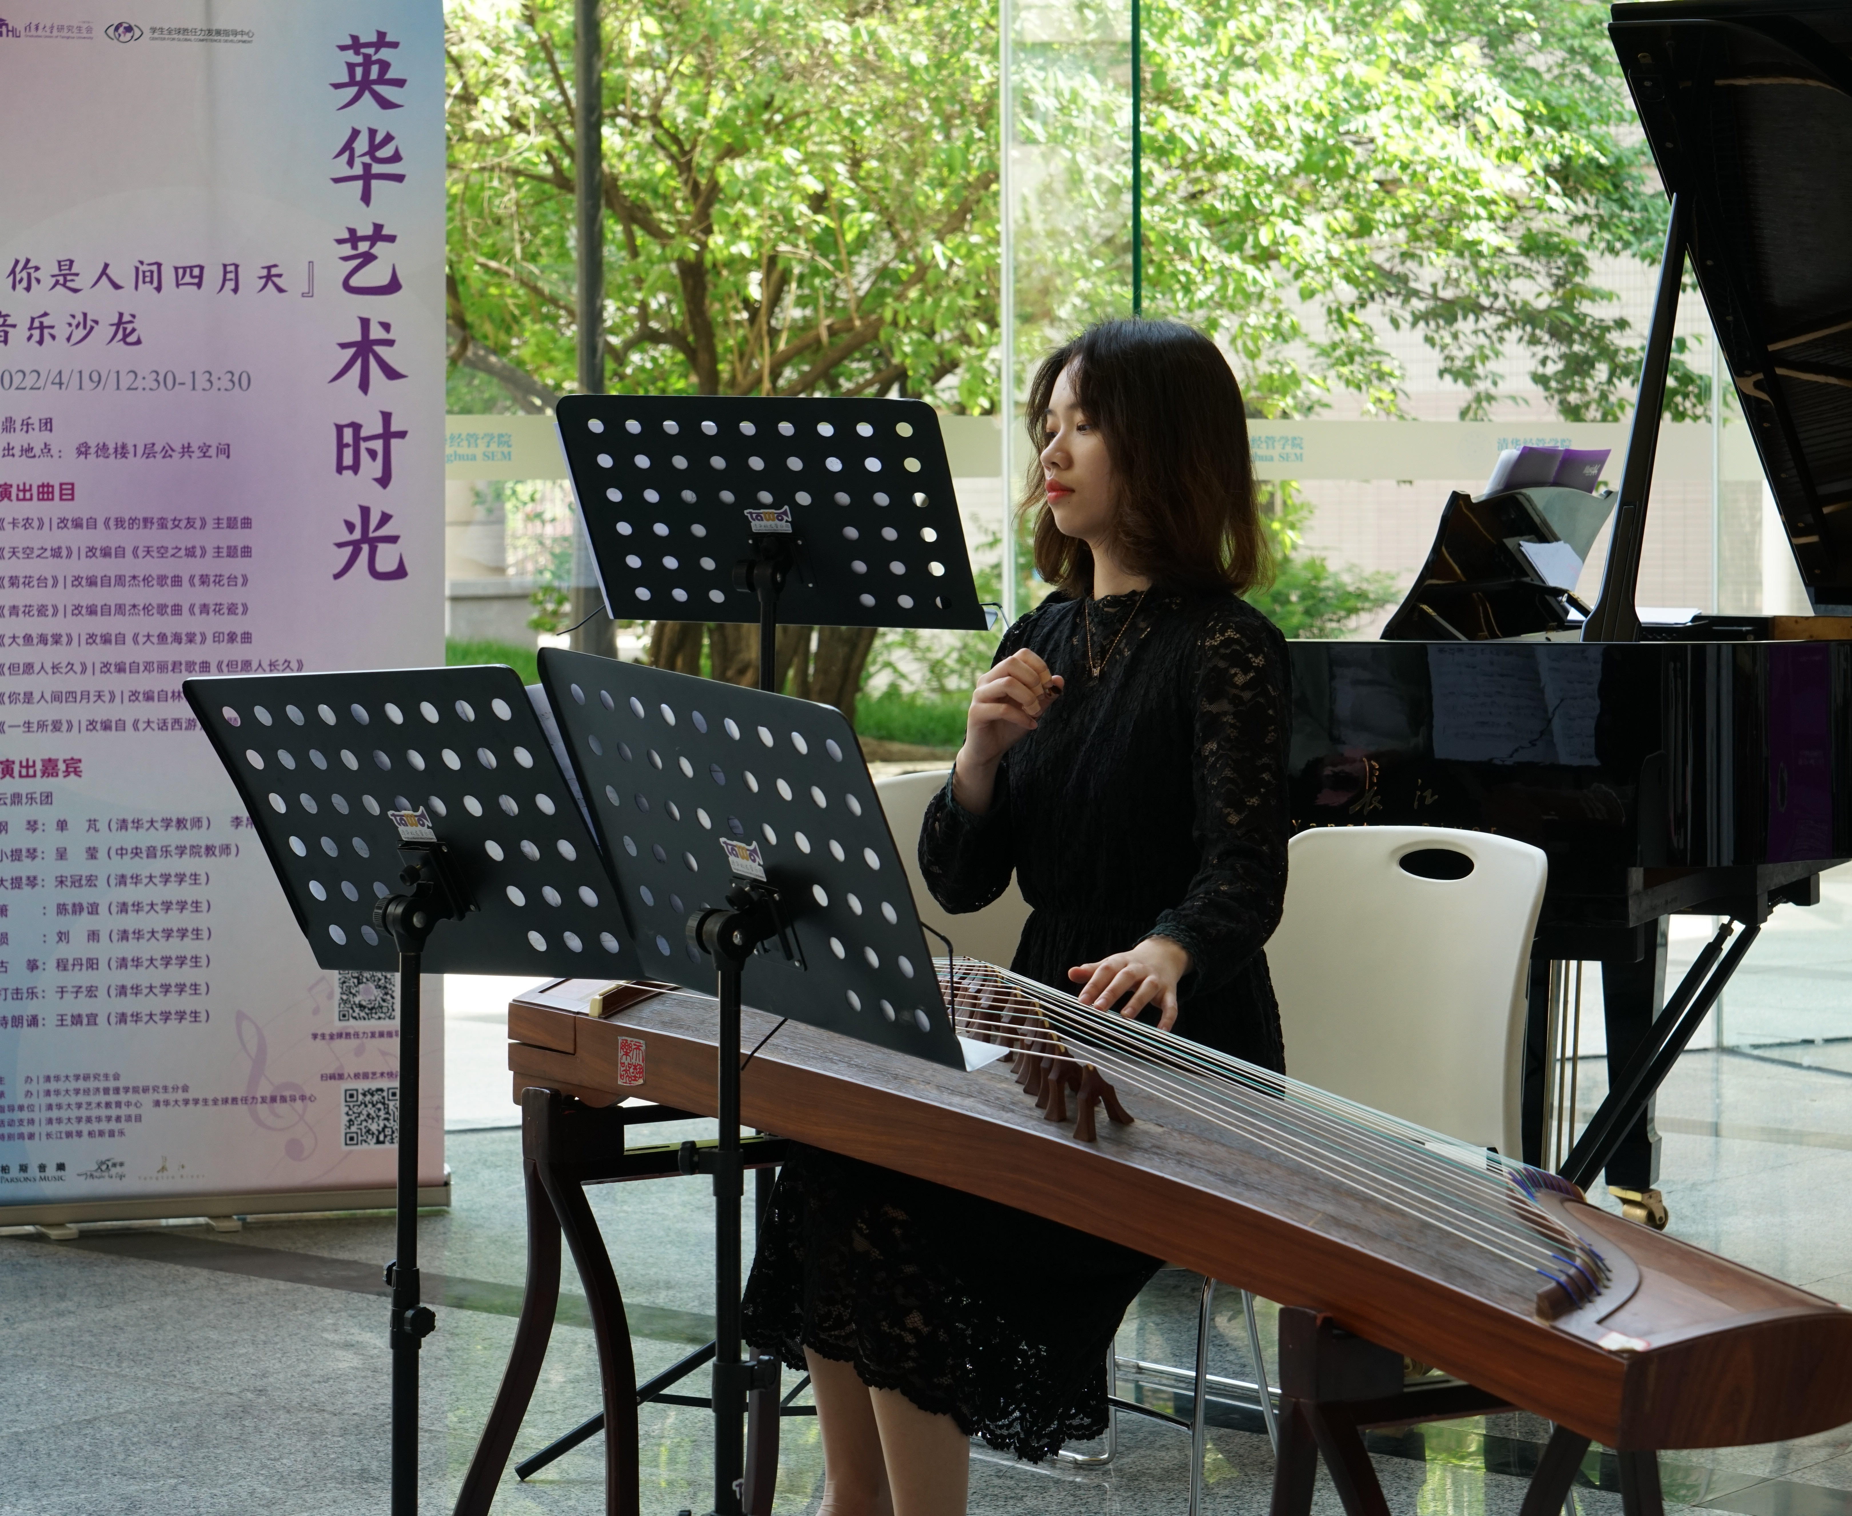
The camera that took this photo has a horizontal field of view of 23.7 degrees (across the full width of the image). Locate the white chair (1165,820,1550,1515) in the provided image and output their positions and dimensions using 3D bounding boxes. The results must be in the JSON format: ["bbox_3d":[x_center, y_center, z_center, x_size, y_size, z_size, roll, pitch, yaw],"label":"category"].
[{"bbox_3d":[0.338,0.502,4.627,0.540,0.830,0.480,-3,4,-34],"label":"white chair"}]

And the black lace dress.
[{"bbox_3d":[0.095,0.248,4.460,0.560,0.830,0.470,-3,4,-34],"label":"black lace dress"}]

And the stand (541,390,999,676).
[{"bbox_3d":[-0.197,0.222,5.382,0.530,1.310,0.480,1,4,24],"label":"stand"}]

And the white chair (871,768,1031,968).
[{"bbox_3d":[0.210,0.439,5.725,0.480,0.830,0.540,-4,5,-43],"label":"white chair"}]

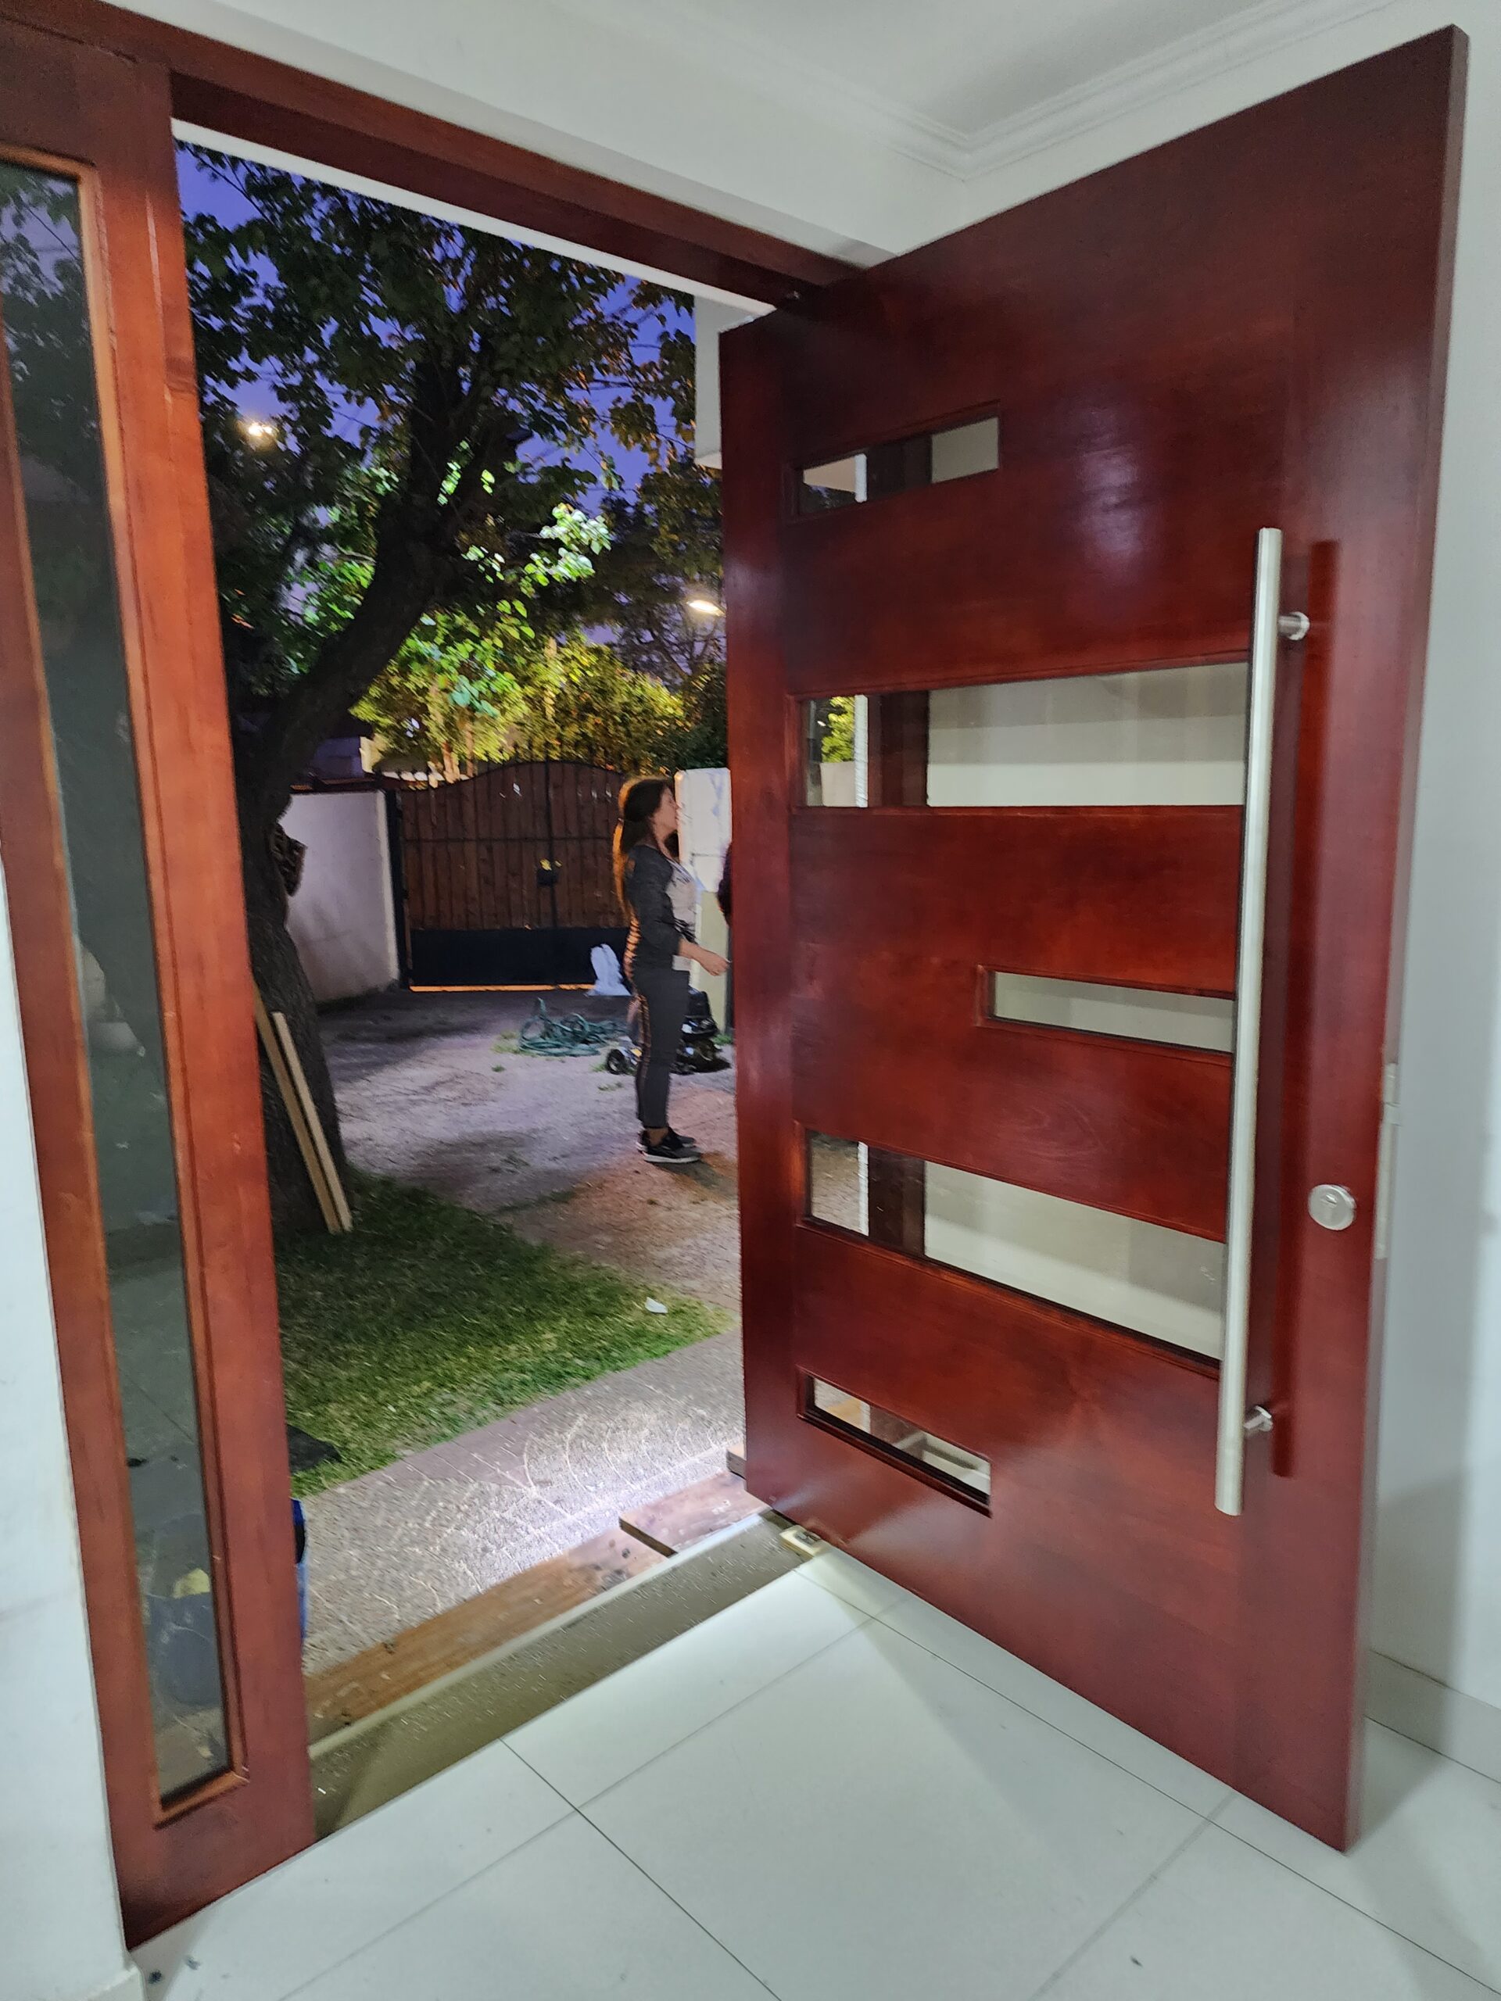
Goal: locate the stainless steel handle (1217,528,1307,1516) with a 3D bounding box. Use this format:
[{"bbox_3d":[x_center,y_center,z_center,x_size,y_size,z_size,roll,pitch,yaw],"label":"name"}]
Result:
[{"bbox_3d":[0.621,0.057,1.620,0.085,1.202,0.033,-9,12,-40],"label":"stainless steel handle"}]

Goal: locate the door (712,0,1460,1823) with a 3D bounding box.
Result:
[{"bbox_3d":[0.374,-0.020,2.002,0.044,2.130,1.193,-9,12,-40],"label":"door"}]

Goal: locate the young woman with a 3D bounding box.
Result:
[{"bbox_3d":[-0.328,-0.128,5.662,0.480,1.620,0.460,0,10,7],"label":"young woman"}]

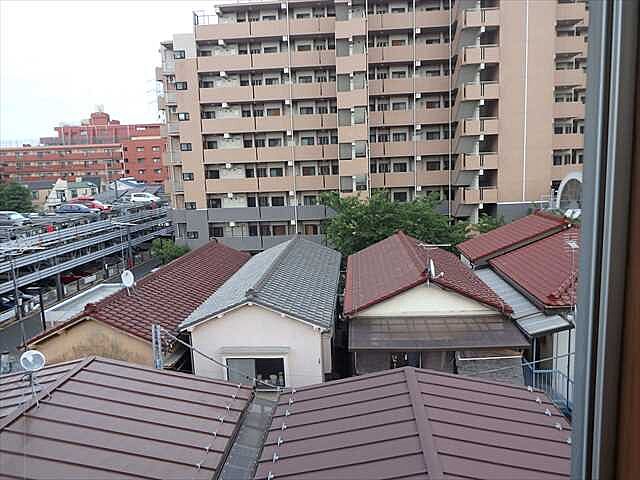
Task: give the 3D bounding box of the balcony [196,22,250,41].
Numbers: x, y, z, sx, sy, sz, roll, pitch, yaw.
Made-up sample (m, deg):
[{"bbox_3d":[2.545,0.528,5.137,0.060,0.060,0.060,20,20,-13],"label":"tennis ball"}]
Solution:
[{"bbox_3d":[-8.939,-19.426,41.900,4.996,1.350,1.300,-1,7,4],"label":"balcony"}]

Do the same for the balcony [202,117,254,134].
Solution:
[{"bbox_3d":[-8.687,-10.943,42.939,4.928,1.350,1.300,-1,7,4],"label":"balcony"}]

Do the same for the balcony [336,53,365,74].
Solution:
[{"bbox_3d":[2.692,-14.909,38.011,2.434,1.439,1.300,-1,7,4],"label":"balcony"}]

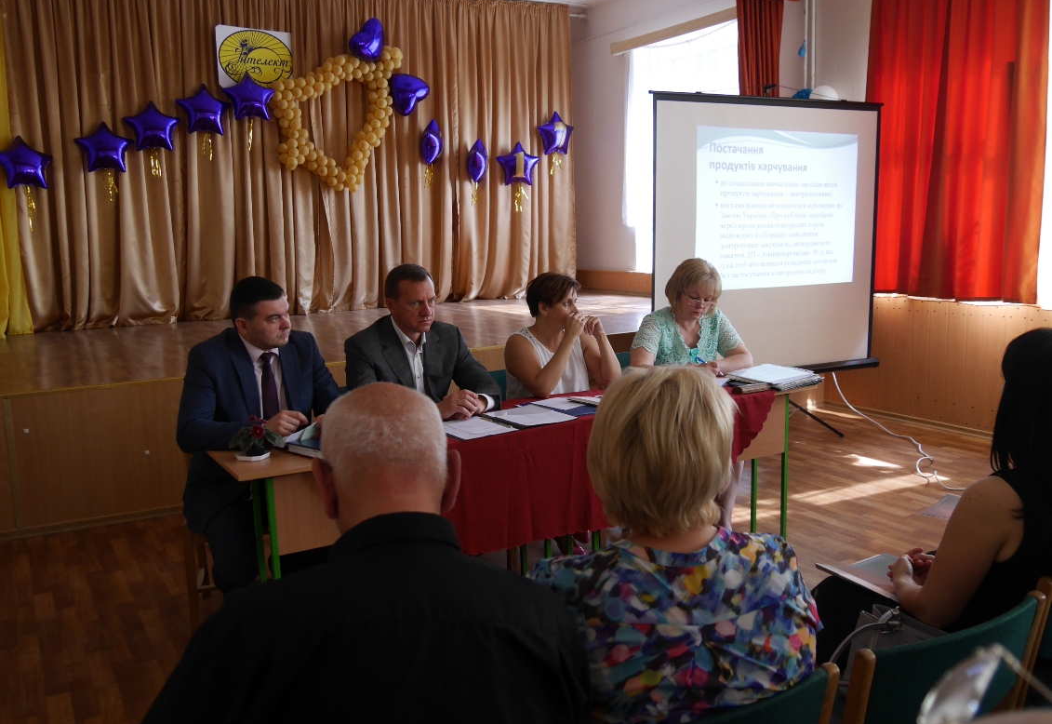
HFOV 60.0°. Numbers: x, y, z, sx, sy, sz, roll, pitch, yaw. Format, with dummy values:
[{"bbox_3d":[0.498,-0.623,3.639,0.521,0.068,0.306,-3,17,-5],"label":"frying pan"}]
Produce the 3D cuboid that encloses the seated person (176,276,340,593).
[{"bbox_3d":[-0.919,0.359,3.178,0.570,1.290,0.700,-6,10,-27],"label":"seated person"}]

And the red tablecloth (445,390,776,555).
[{"bbox_3d":[0.102,0.381,3.476,1.850,0.410,0.550,-6,10,-31],"label":"red tablecloth"}]

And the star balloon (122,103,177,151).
[{"bbox_3d":[-2.902,-1.824,7.066,0.430,0.390,0.150,-6,10,-29],"label":"star balloon"}]

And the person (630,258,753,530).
[{"bbox_3d":[0.806,0.162,4.267,0.560,1.290,0.680,-4,9,-19],"label":"person"}]

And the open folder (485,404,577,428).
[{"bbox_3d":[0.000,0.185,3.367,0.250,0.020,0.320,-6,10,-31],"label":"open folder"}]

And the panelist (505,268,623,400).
[{"bbox_3d":[0.160,0.240,3.933,0.520,1.260,0.640,-6,10,-31],"label":"panelist"}]

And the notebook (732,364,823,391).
[{"bbox_3d":[1.040,0.071,3.908,0.260,0.050,0.290,-6,10,-31],"label":"notebook"}]

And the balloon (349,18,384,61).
[{"bbox_3d":[-1.353,-2.737,7.755,0.180,0.370,0.400,7,45,43],"label":"balloon"}]

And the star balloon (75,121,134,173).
[{"bbox_3d":[-3.203,-1.624,6.922,0.430,0.390,0.150,-6,10,-29],"label":"star balloon"}]

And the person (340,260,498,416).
[{"bbox_3d":[-0.373,0.287,3.522,0.570,1.310,0.700,-6,10,-27],"label":"person"}]

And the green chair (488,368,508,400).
[{"bbox_3d":[0.080,0.447,4.043,0.480,0.820,0.540,-6,10,-31],"label":"green chair"}]

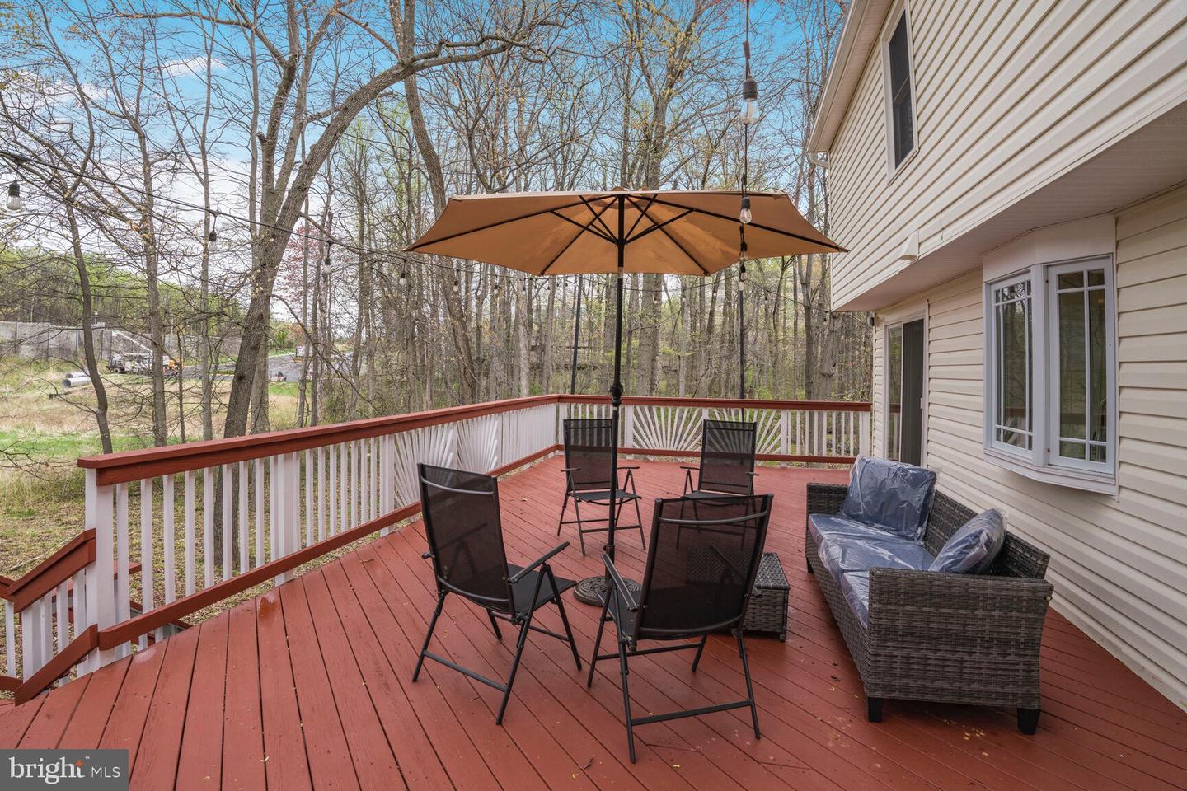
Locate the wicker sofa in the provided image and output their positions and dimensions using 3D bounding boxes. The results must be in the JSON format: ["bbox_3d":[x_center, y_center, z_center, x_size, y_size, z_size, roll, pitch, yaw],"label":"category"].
[{"bbox_3d":[1.762,1.016,3.129,0.711,0.751,1.772,0,2,13],"label":"wicker sofa"}]

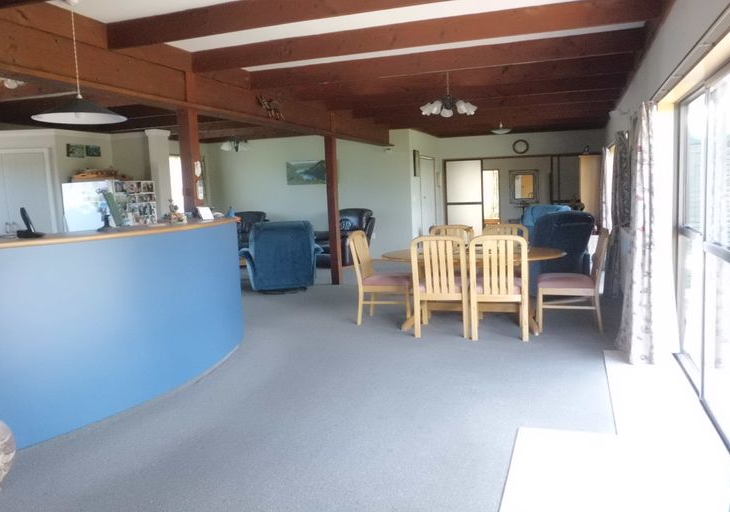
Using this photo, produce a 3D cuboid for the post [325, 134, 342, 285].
[{"bbox_3d":[-0.462,-0.669,8.273,0.110,2.220,0.110,0,7,21],"label":"post"}]

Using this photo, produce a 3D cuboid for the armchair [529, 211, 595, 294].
[{"bbox_3d":[2.464,-0.054,7.054,0.780,1.040,0.860,-2,7,5],"label":"armchair"}]

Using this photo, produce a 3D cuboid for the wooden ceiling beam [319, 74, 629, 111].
[{"bbox_3d":[1.279,-2.109,7.214,4.000,0.190,0.090,1,8,21],"label":"wooden ceiling beam"}]

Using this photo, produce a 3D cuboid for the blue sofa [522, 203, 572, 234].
[{"bbox_3d":[3.127,-0.310,9.400,0.920,1.020,0.920,-1,6,10],"label":"blue sofa"}]

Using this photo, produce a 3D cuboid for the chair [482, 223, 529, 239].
[{"bbox_3d":[1.530,0.154,5.982,0.460,0.950,0.580,0,7,18],"label":"chair"}]

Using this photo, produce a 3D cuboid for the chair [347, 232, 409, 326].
[{"bbox_3d":[0.218,0.227,5.824,0.600,0.950,0.460,0,7,19],"label":"chair"}]

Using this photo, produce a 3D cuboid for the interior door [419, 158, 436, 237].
[{"bbox_3d":[1.386,-1.089,12.053,0.060,2.030,0.980,0,7,23],"label":"interior door"}]

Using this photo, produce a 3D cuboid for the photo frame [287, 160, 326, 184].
[{"bbox_3d":[-1.188,-1.737,11.526,1.020,0.480,0.030,0,7,21],"label":"photo frame"}]

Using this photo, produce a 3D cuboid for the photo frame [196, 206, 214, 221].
[{"bbox_3d":[-1.464,-0.393,5.100,0.030,0.140,0.130,-25,-8,35],"label":"photo frame"}]

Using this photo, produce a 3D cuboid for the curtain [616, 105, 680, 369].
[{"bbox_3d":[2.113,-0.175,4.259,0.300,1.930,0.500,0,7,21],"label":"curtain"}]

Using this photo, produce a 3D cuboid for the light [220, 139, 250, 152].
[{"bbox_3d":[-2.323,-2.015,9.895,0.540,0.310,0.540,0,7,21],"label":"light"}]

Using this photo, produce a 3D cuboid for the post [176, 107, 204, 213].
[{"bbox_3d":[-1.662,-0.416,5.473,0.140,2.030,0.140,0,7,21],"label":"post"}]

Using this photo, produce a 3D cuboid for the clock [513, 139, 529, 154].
[{"bbox_3d":[3.383,-2.363,11.990,0.330,0.330,0.050,0,7,21],"label":"clock"}]

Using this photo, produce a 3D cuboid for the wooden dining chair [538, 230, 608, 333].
[{"bbox_3d":[1.984,0.217,5.284,0.580,0.940,0.505,0,7,21],"label":"wooden dining chair"}]

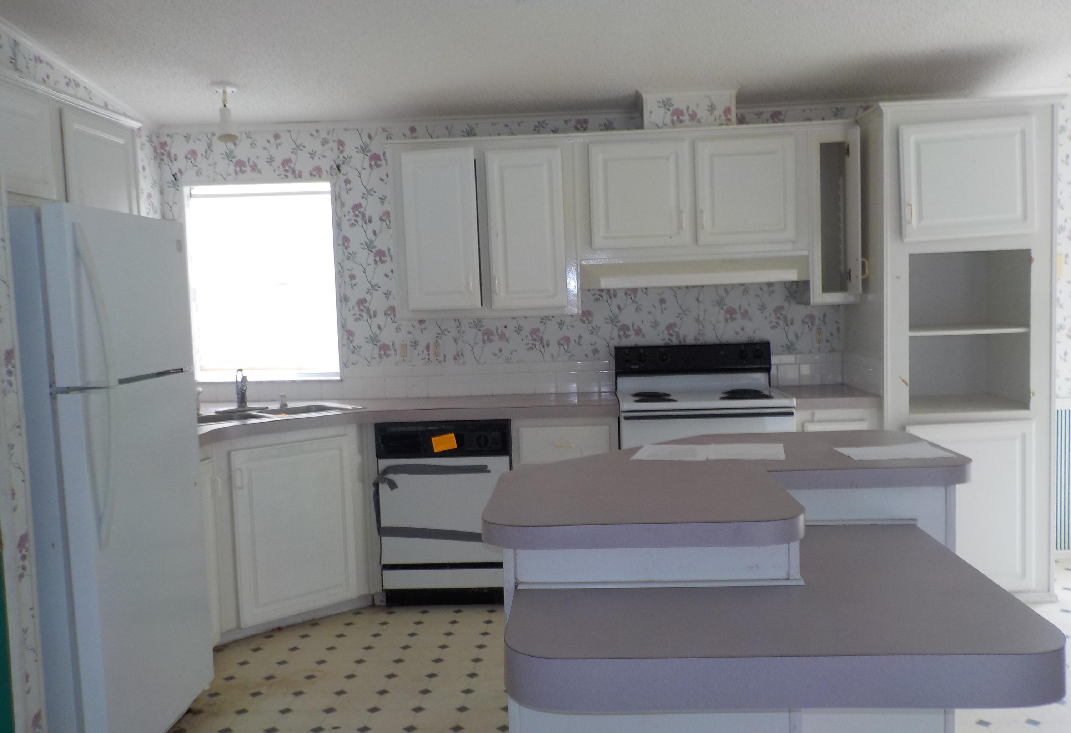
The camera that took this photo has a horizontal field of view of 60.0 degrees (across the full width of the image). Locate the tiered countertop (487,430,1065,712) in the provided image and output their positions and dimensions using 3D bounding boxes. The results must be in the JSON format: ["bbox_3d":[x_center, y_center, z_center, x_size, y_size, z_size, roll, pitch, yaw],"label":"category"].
[{"bbox_3d":[0.556,0.417,2.425,1.310,0.258,1.565,-2,4,3],"label":"tiered countertop"}]

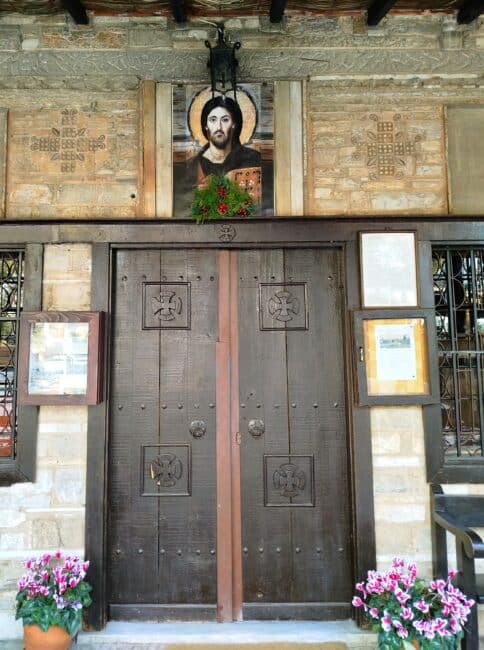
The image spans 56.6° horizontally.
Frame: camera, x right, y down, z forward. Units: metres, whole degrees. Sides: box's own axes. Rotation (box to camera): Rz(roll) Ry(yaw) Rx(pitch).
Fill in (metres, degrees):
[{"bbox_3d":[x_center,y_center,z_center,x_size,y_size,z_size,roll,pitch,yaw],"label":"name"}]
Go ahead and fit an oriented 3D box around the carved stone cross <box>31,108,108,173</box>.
[{"bbox_3d":[-1.010,-1.071,2.611,0.438,0.386,0.040,-1,-5,0],"label":"carved stone cross"}]

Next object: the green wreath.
[{"bbox_3d":[-0.101,-0.703,2.487,0.362,0.291,0.140,-1,-5,0],"label":"green wreath"}]

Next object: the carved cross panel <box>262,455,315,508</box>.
[{"bbox_3d":[0.261,0.851,2.451,0.279,0.281,0.040,-1,-5,0],"label":"carved cross panel"}]

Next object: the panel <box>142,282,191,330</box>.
[{"bbox_3d":[-0.425,-0.105,2.541,0.275,0.274,0.040,-1,-5,0],"label":"panel"}]

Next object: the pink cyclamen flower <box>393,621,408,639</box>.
[{"bbox_3d":[0.660,1.264,1.865,0.062,0.072,0.050,-1,-5,0],"label":"pink cyclamen flower"}]

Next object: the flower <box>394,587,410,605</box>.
[{"bbox_3d":[0.686,1.161,1.917,0.066,0.075,0.055,-1,-5,0],"label":"flower"}]

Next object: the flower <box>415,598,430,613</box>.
[{"bbox_3d":[0.766,1.197,1.914,0.068,0.060,0.055,-1,-5,0],"label":"flower"}]

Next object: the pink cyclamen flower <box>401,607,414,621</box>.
[{"bbox_3d":[0.697,1.216,1.892,0.059,0.052,0.055,-1,-5,0],"label":"pink cyclamen flower"}]

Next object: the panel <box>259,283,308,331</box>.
[{"bbox_3d":[0.240,-0.101,2.541,0.276,0.275,0.040,-1,-5,0],"label":"panel"}]

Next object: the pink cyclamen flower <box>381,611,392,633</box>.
[{"bbox_3d":[0.607,1.241,1.885,0.044,0.091,0.045,-1,-5,0],"label":"pink cyclamen flower"}]

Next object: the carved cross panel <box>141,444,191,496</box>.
[{"bbox_3d":[-0.413,0.795,2.455,0.280,0.277,0.040,-1,-5,0],"label":"carved cross panel"}]

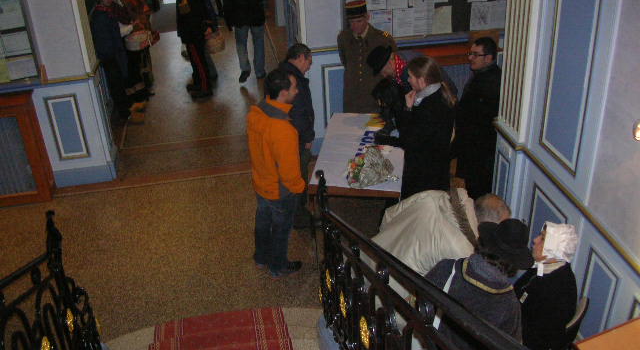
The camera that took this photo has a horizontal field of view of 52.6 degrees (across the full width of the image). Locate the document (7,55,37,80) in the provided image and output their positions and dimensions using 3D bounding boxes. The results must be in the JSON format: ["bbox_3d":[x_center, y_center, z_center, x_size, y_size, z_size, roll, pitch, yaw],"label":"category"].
[{"bbox_3d":[-2.842,-1.005,6.179,0.255,0.175,0.010,-7,29,-6],"label":"document"}]

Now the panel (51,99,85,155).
[{"bbox_3d":[-2.543,-0.483,6.518,0.240,0.590,0.030,-7,29,-6],"label":"panel"}]

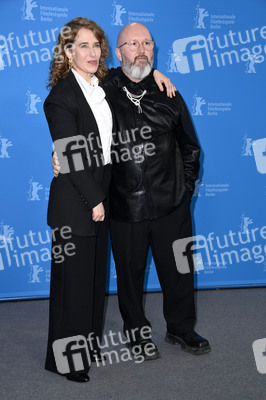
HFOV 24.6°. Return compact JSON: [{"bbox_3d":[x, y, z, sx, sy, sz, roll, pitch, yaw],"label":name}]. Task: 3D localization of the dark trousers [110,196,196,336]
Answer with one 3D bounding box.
[{"bbox_3d":[0.101,0.328,3.353,0.450,0.900,0.330,-3,11,-22],"label":"dark trousers"}]

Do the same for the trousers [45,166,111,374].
[{"bbox_3d":[-0.279,0.346,3.105,0.310,1.040,0.380,8,12,37],"label":"trousers"}]

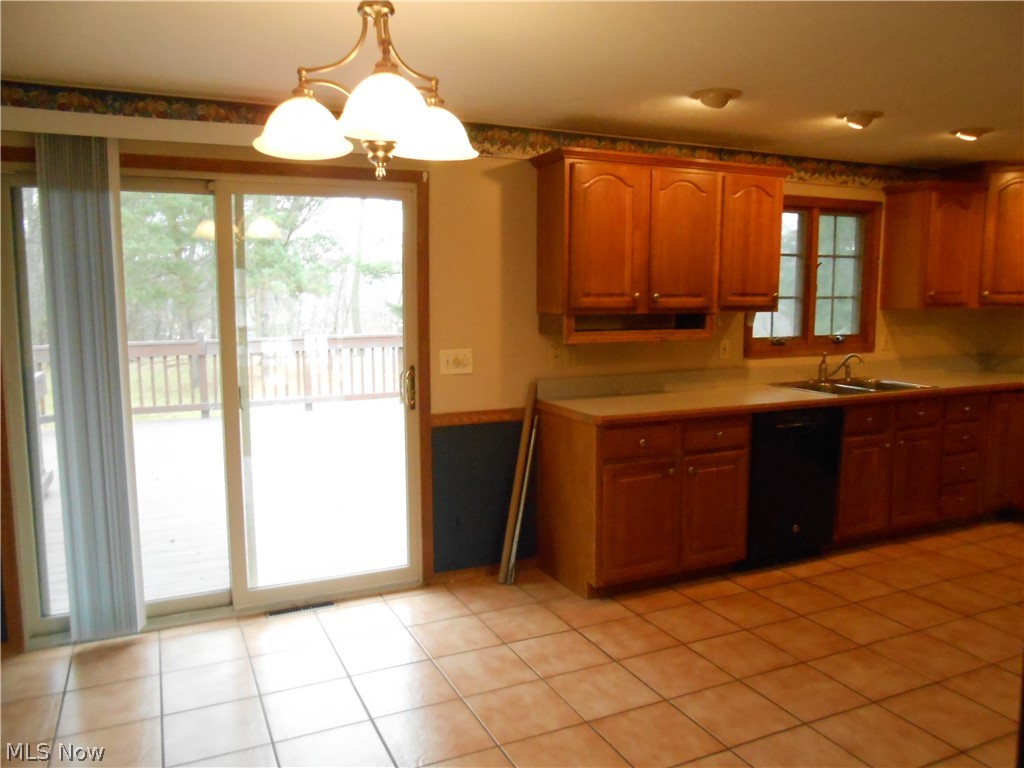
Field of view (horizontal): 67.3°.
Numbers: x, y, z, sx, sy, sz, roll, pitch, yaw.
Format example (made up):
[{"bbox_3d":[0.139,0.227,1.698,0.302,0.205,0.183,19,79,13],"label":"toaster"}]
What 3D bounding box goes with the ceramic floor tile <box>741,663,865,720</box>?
[{"bbox_3d":[1.093,1.150,2.868,0.328,0.010,0.328,-3,7,-25],"label":"ceramic floor tile"}]

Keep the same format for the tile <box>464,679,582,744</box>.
[{"bbox_3d":[0.039,1.161,2.733,0.328,0.010,0.328,-3,7,-25],"label":"tile"}]

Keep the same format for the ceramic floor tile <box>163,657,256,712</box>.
[{"bbox_3d":[-1.157,1.158,2.947,0.330,0.010,0.330,-3,8,-25],"label":"ceramic floor tile"}]

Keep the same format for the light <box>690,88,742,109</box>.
[{"bbox_3d":[0.846,-1.171,3.193,0.205,0.060,0.205,0,7,0],"label":"light"}]

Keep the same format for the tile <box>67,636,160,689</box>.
[{"bbox_3d":[-1.590,1.129,3.077,0.328,0.010,0.328,-3,7,-25],"label":"tile"}]

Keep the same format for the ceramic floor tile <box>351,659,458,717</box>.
[{"bbox_3d":[-0.403,1.145,2.894,0.328,0.010,0.328,-3,7,-25],"label":"ceramic floor tile"}]

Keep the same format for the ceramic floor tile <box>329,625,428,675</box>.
[{"bbox_3d":[-0.547,1.115,3.206,0.328,0.010,0.328,-3,7,-25],"label":"ceramic floor tile"}]

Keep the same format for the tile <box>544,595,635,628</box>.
[{"bbox_3d":[0.358,1.055,3.602,0.325,0.010,0.326,-3,7,-25],"label":"tile"}]

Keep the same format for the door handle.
[{"bbox_3d":[-0.498,0.021,3.783,0.045,0.220,0.060,-3,7,-25],"label":"door handle"}]

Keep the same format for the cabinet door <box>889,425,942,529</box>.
[{"bbox_3d":[2.386,0.542,4.543,0.415,0.588,0.020,-3,7,-25],"label":"cabinet door"}]

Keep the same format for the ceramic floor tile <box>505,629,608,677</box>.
[{"bbox_3d":[0.199,1.107,3.163,0.325,0.010,0.326,-3,7,-25],"label":"ceramic floor tile"}]

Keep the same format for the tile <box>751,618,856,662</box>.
[{"bbox_3d":[1.259,1.103,3.327,0.330,0.010,0.330,-3,8,-25],"label":"tile"}]

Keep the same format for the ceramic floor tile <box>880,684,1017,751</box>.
[{"bbox_3d":[1.520,1.154,2.673,0.325,0.010,0.326,-3,7,-25],"label":"ceramic floor tile"}]

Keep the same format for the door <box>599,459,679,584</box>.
[{"bbox_3d":[0.617,0.643,3.718,0.452,0.586,0.020,-3,7,-25],"label":"door"}]

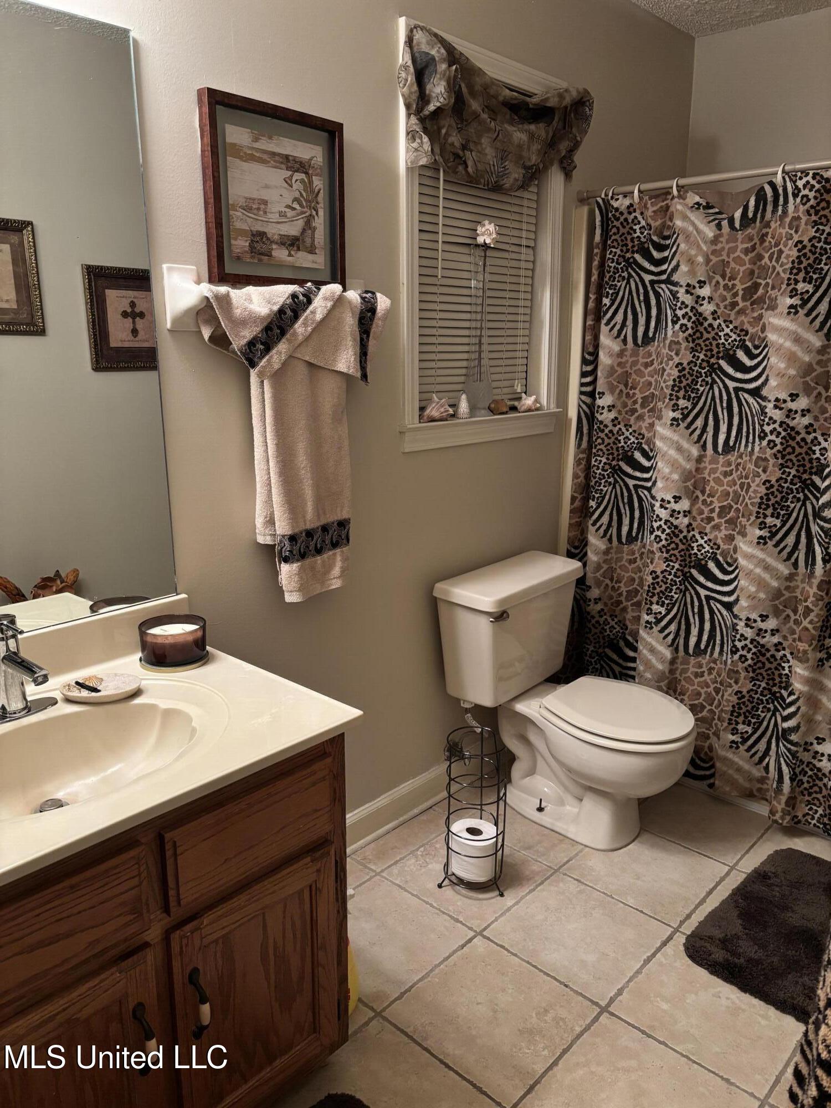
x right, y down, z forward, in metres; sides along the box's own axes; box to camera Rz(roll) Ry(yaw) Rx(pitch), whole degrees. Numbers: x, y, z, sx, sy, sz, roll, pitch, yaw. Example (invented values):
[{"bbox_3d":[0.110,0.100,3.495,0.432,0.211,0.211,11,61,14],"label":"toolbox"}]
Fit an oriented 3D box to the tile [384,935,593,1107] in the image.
[{"bbox_3d":[0.161,0.967,1.751,0.330,0.010,0.330,13,19,41],"label":"tile"}]

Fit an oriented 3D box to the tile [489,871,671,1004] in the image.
[{"bbox_3d":[0.390,0.907,1.992,0.330,0.010,0.330,13,19,41],"label":"tile"}]

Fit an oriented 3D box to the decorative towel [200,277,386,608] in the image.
[{"bbox_3d":[-0.241,-0.240,1.877,0.108,0.715,0.520,13,19,41],"label":"decorative towel"}]

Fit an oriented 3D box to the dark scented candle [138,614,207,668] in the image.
[{"bbox_3d":[-0.480,0.170,1.649,0.128,0.065,0.128,0,14,0],"label":"dark scented candle"}]

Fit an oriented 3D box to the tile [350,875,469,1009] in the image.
[{"bbox_3d":[-0.088,0.911,1.973,0.330,0.010,0.330,13,19,41],"label":"tile"}]

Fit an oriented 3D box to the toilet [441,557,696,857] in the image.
[{"bbox_3d":[0.463,0.436,2.394,0.683,0.710,0.512,12,18,39],"label":"toilet"}]

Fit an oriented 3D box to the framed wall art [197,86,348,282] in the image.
[{"bbox_3d":[-0.292,-0.754,1.774,0.032,0.356,0.352,13,19,41],"label":"framed wall art"}]

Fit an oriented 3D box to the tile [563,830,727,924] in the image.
[{"bbox_3d":[0.619,0.848,2.233,0.330,0.010,0.330,13,19,41],"label":"tile"}]

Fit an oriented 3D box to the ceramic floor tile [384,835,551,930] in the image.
[{"bbox_3d":[0.142,0.851,2.215,0.330,0.010,0.330,13,19,41],"label":"ceramic floor tile"}]

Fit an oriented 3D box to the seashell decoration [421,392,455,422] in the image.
[{"bbox_3d":[0.052,-0.401,2.293,0.070,0.068,0.088,13,19,41],"label":"seashell decoration"}]

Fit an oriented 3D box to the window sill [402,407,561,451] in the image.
[{"bbox_3d":[0.186,-0.372,2.468,0.112,0.074,0.735,13,19,41],"label":"window sill"}]

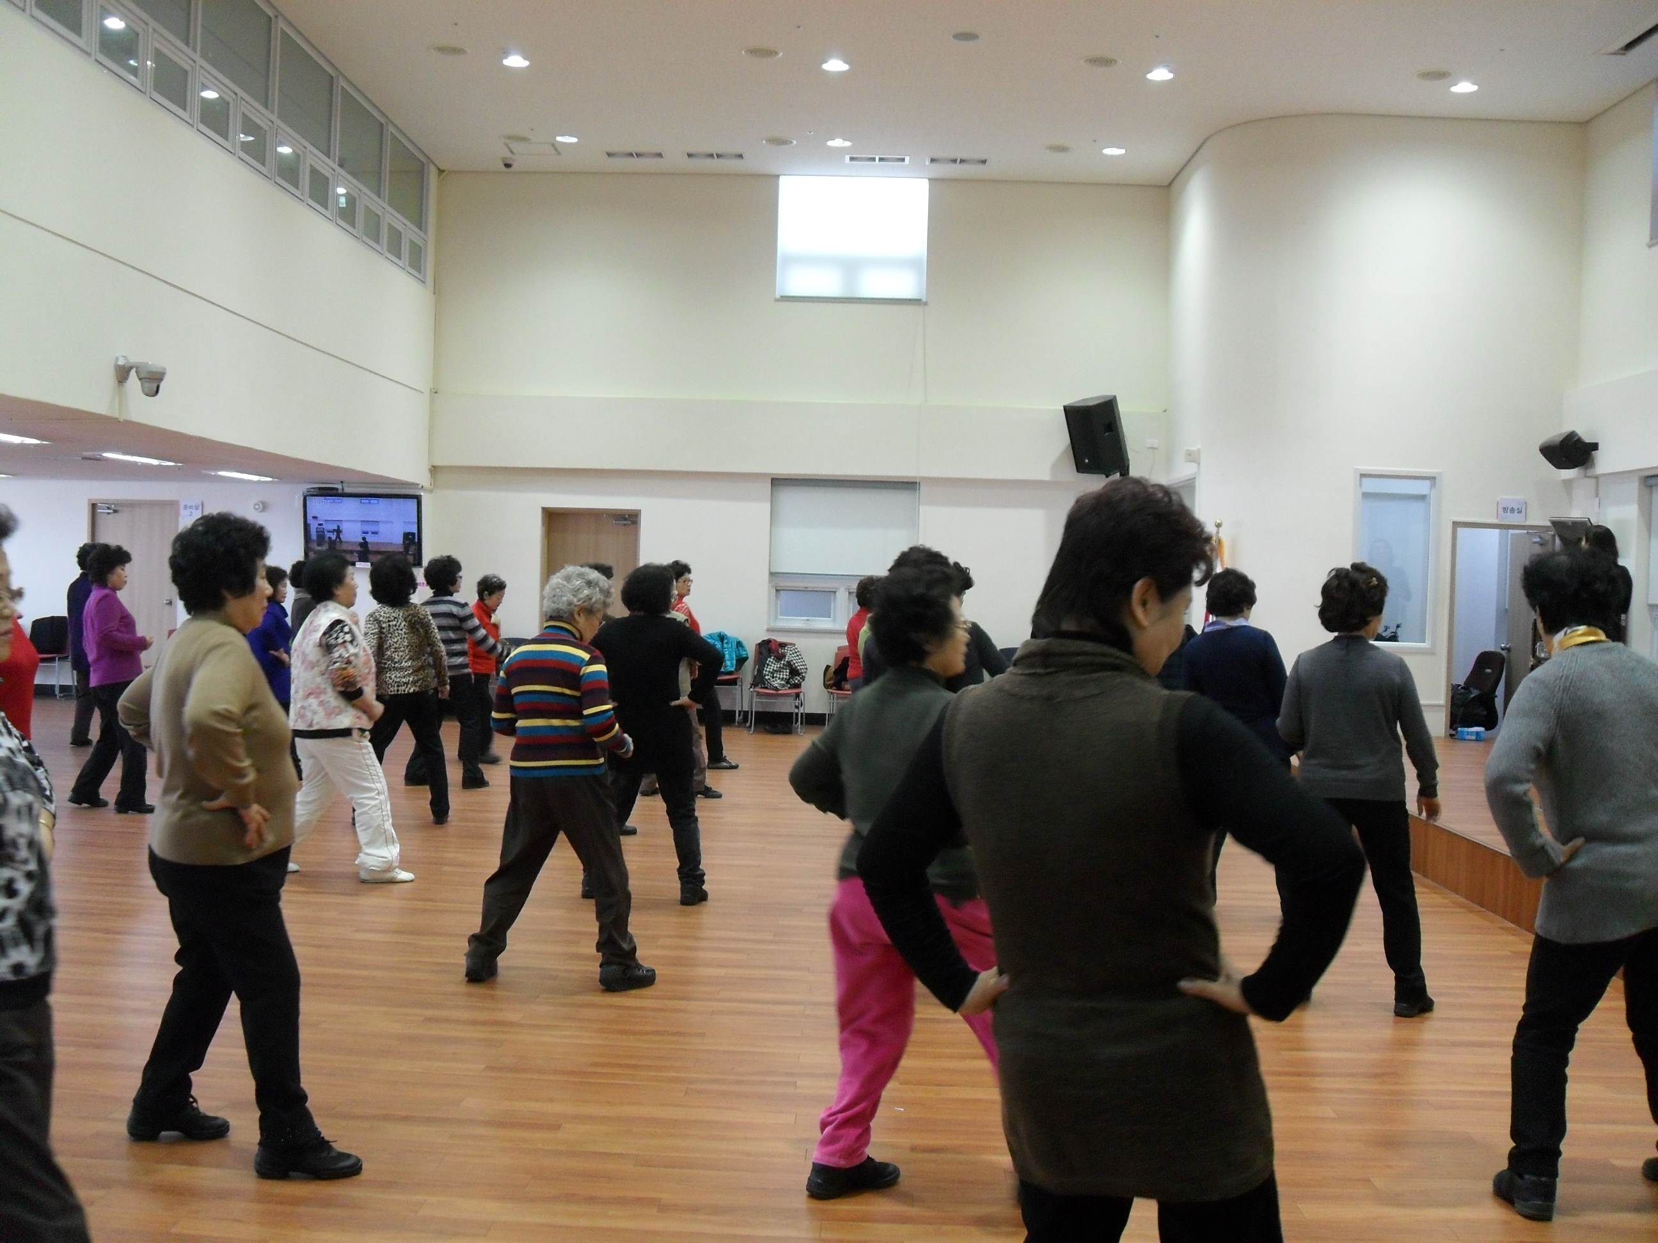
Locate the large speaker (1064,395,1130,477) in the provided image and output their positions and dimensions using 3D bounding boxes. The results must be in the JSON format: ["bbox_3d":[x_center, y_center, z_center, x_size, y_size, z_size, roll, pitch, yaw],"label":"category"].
[{"bbox_3d":[2.569,-1.785,16.100,0.380,0.670,0.410,-17,10,-27],"label":"large speaker"}]

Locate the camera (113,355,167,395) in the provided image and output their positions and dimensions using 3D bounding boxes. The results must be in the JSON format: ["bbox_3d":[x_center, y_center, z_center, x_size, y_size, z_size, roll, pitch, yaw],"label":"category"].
[{"bbox_3d":[-4.006,-1.428,9.750,0.290,0.230,0.170,2,1,1],"label":"camera"}]

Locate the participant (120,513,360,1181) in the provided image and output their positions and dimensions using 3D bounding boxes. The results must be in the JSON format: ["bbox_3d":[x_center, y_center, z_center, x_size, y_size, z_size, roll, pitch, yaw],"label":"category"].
[{"bbox_3d":[-1.430,0.516,4.110,0.570,1.550,0.580,1,1,-19],"label":"participant"}]

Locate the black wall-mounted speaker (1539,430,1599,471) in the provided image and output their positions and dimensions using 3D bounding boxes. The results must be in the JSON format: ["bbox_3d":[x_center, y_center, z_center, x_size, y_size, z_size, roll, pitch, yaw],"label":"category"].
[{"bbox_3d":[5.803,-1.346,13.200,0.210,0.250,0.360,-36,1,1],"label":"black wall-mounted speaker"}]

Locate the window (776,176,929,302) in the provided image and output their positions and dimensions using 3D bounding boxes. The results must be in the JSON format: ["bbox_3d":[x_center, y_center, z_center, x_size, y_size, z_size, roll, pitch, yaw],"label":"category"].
[{"bbox_3d":[0.237,-3.786,16.600,1.500,1.250,0.120,2,1,1],"label":"window"}]

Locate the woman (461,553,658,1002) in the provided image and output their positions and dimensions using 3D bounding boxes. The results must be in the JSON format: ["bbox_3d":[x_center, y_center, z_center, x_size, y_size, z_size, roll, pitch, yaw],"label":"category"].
[{"bbox_3d":[-0.920,0.534,5.900,0.520,1.460,0.470,3,2,42],"label":"woman"}]

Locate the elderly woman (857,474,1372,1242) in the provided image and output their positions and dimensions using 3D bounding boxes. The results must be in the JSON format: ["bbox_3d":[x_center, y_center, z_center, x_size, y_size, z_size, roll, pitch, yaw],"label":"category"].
[{"bbox_3d":[0.395,0.591,2.330,0.700,1.575,0.420,2,1,15],"label":"elderly woman"}]

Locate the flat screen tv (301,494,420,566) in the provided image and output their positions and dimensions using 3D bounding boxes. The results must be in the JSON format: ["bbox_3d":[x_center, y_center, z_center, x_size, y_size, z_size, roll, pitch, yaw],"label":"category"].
[{"bbox_3d":[-4.694,-0.921,16.900,1.190,0.730,0.090,2,9,1],"label":"flat screen tv"}]

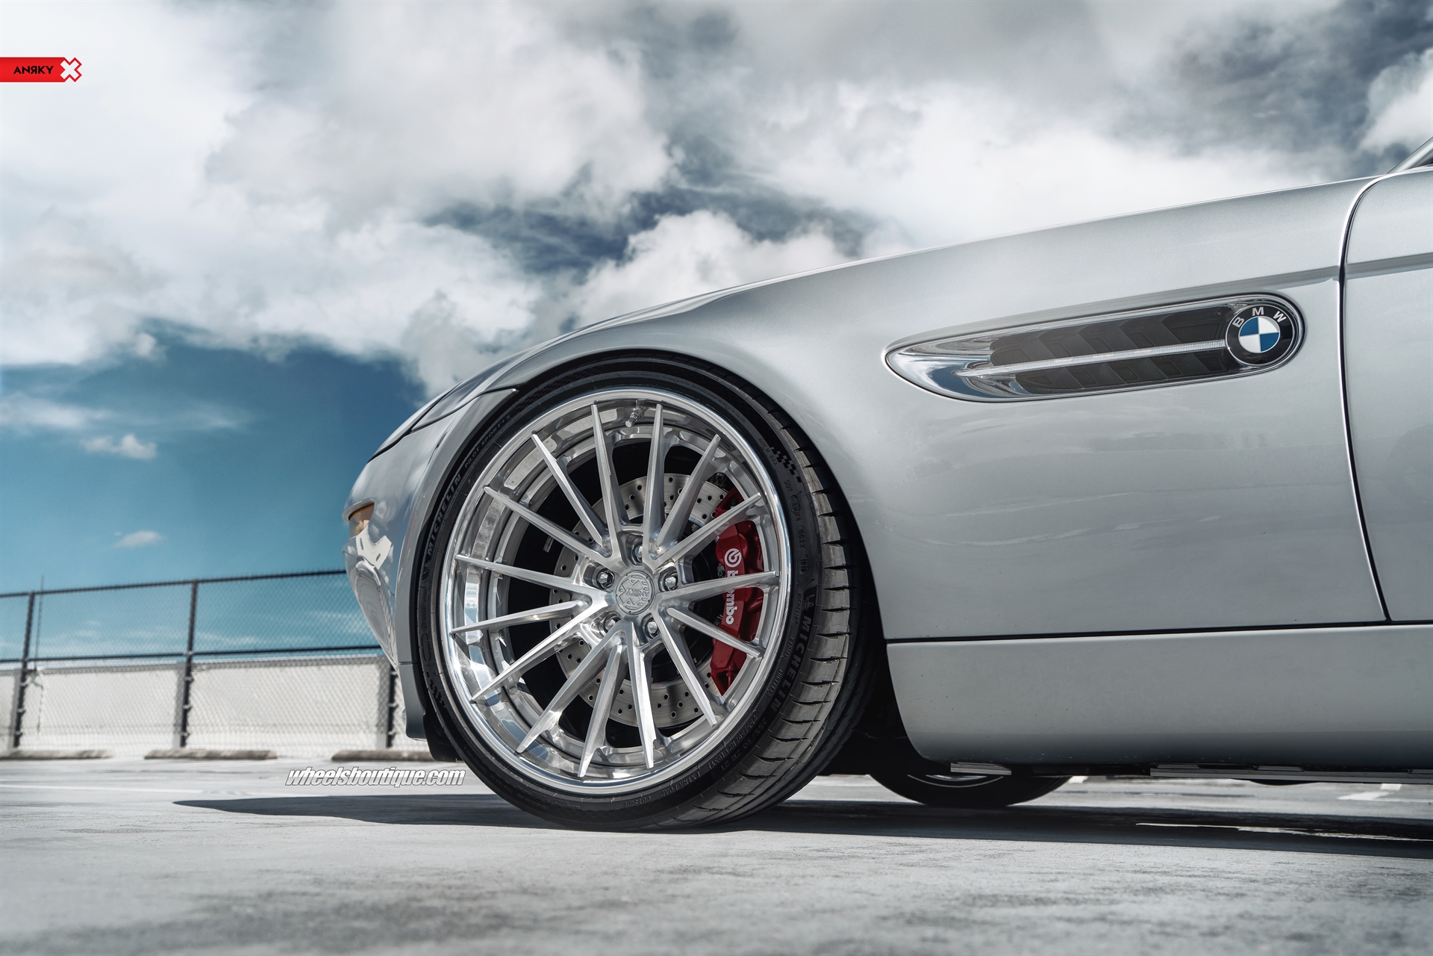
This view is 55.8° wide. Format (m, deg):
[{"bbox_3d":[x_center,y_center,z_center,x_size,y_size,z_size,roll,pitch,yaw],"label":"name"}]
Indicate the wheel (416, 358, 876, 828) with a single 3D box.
[{"bbox_3d":[-0.102,0.165,1.992,0.686,0.680,0.260,-6,-14,27],"label":"wheel"}]

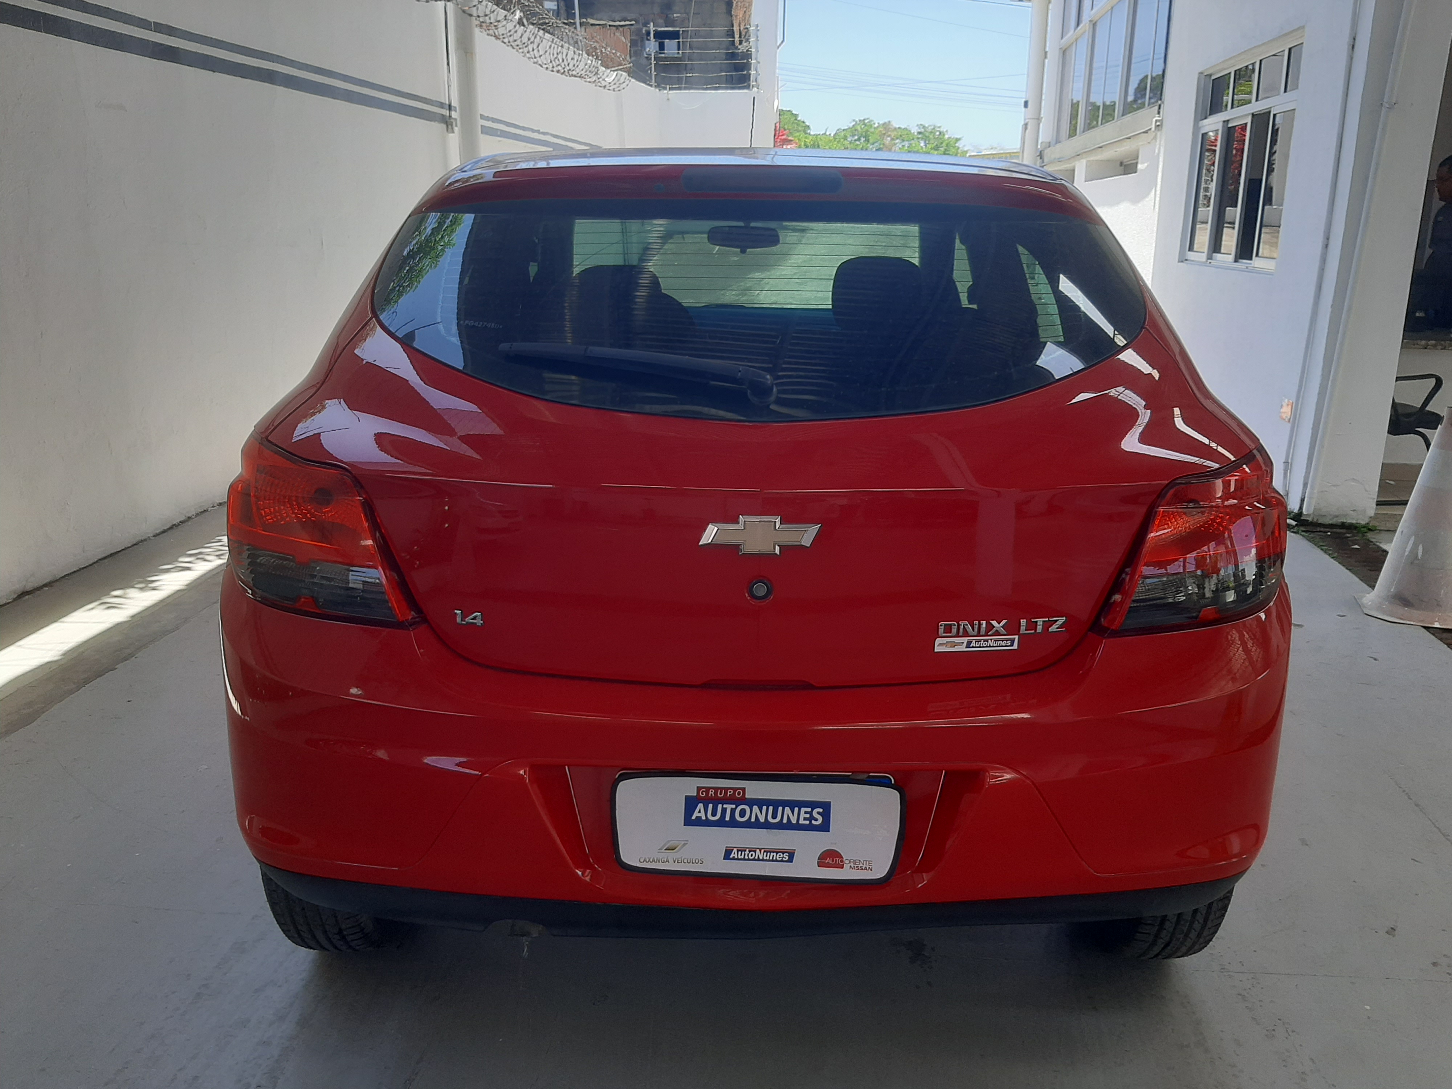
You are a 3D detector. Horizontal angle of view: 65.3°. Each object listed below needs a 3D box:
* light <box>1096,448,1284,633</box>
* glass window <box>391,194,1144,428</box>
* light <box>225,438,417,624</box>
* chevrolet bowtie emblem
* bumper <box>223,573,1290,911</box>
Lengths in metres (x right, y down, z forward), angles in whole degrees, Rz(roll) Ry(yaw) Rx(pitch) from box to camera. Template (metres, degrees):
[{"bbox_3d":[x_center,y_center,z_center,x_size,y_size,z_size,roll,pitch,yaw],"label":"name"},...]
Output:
[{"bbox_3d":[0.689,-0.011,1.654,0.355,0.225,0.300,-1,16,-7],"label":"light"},{"bbox_3d":[0.048,-0.351,1.641,1.160,0.410,0.130,1,-24,1],"label":"glass window"},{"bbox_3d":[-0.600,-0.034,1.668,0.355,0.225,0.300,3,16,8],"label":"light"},{"bbox_3d":[0.047,-0.011,1.524,0.166,0.055,0.018,1,4,1],"label":"chevrolet bowtie emblem"},{"bbox_3d":[0.038,0.282,1.695,1.680,0.440,0.380,1,16,1],"label":"bumper"}]

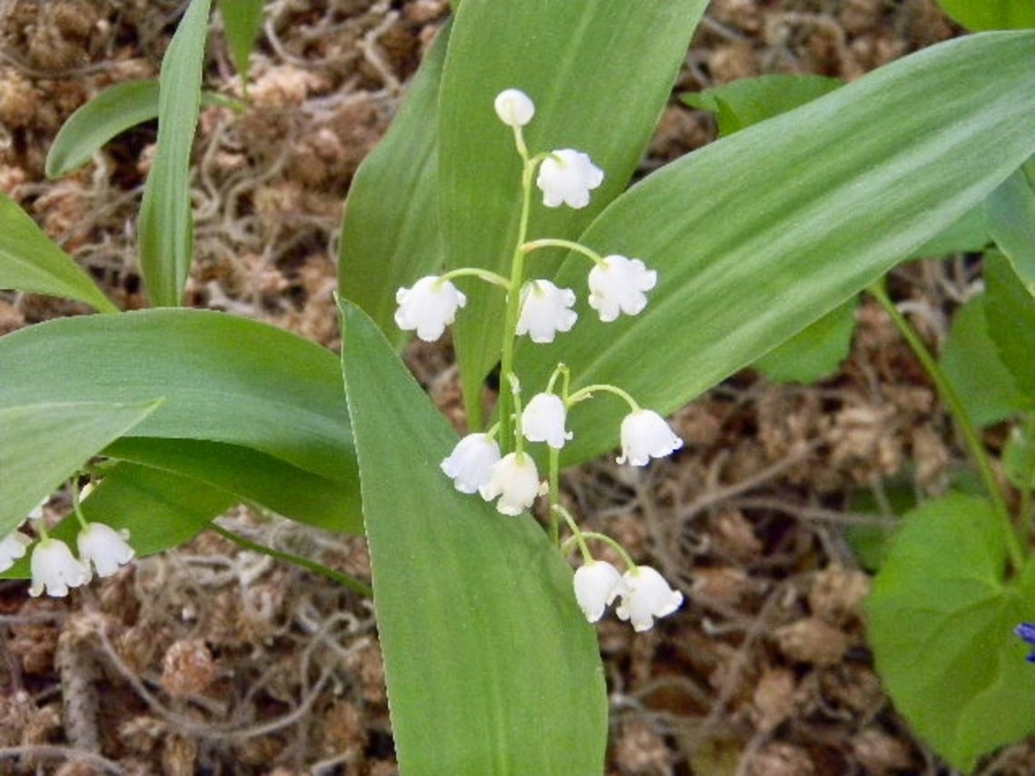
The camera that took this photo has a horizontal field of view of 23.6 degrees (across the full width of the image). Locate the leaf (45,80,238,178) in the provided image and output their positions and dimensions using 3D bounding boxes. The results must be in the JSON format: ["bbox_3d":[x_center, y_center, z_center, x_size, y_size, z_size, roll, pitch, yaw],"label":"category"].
[{"bbox_3d":[-0.079,-0.054,0.520,0.041,0.017,0.015,0,40,0],"label":"leaf"}]

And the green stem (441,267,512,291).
[{"bbox_3d":[-0.006,-0.016,0.375,0.011,0.004,0.003,0,40,0],"label":"green stem"}]

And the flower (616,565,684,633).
[{"bbox_3d":[0.020,0.033,0.385,0.010,0.009,0.010,-11,32,9],"label":"flower"}]

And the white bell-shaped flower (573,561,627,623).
[{"bbox_3d":[0.013,0.032,0.385,0.008,0.009,0.008,-15,31,12],"label":"white bell-shaped flower"}]

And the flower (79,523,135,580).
[{"bbox_3d":[-0.071,0.028,0.425,0.009,0.009,0.009,-18,33,14],"label":"flower"}]

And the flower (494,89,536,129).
[{"bbox_3d":[0.000,-0.042,0.370,0.006,0.006,0.006,0,40,0],"label":"flower"}]

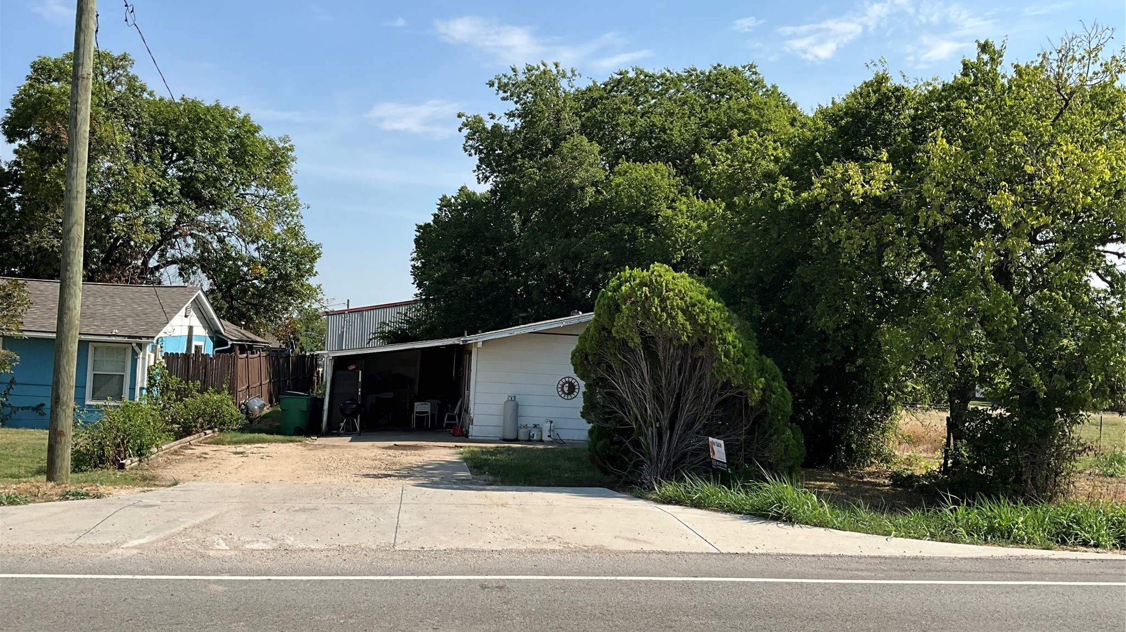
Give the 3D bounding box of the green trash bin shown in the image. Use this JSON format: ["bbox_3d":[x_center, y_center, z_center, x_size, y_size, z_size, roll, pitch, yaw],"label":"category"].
[{"bbox_3d":[-6.600,2.400,23.300,0.820,1.100,0.680,3,-5,-7],"label":"green trash bin"}]

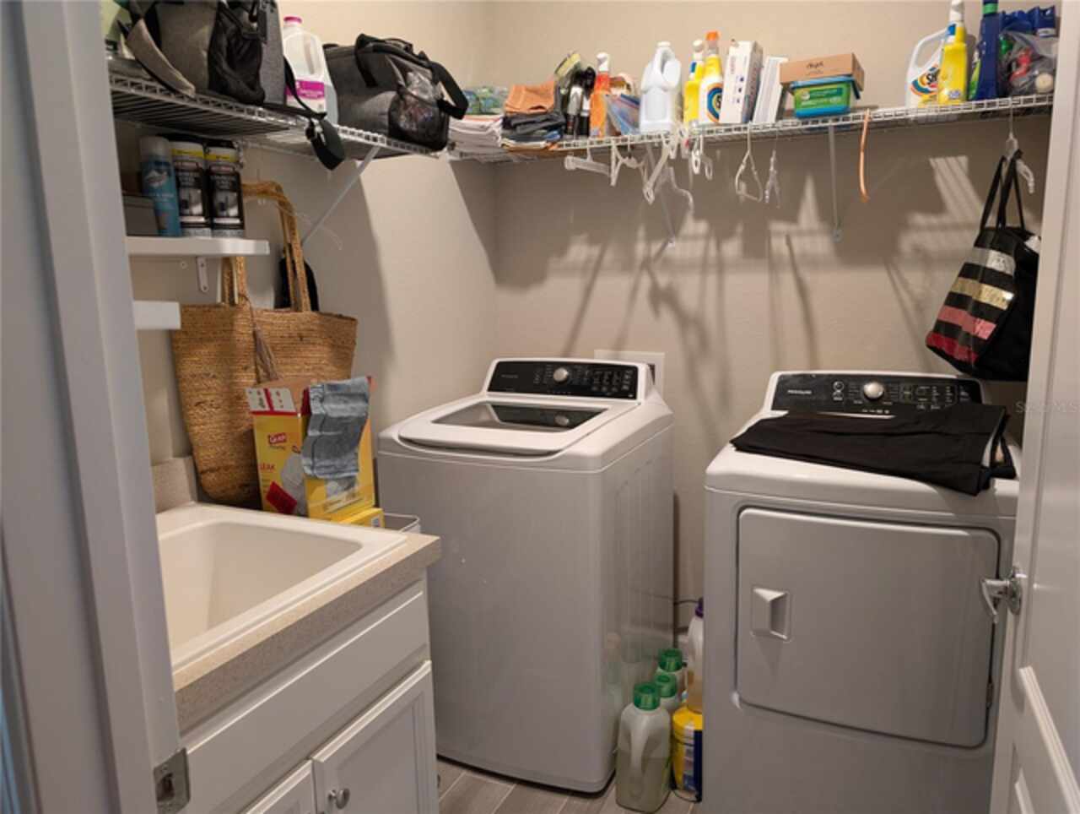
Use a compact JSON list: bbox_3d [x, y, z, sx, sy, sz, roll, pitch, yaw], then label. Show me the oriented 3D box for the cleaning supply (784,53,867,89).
[{"bbox_3d":[0.928,-1.077,2.459,0.213,0.061,0.230,4,11,30],"label":"cleaning supply"}]

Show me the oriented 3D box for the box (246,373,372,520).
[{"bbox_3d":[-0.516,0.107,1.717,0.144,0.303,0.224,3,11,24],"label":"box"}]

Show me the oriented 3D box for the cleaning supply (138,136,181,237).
[{"bbox_3d":[-0.711,-0.409,1.405,0.061,0.187,0.061,-8,12,-34],"label":"cleaning supply"}]

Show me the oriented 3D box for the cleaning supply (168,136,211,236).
[{"bbox_3d":[-0.679,-0.420,1.470,0.062,0.187,0.062,-8,12,-34],"label":"cleaning supply"}]

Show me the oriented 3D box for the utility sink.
[{"bbox_3d":[-0.632,0.422,1.261,0.567,0.298,0.632,3,11,24],"label":"utility sink"}]

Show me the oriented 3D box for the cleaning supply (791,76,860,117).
[{"bbox_3d":[0.802,-0.845,2.110,0.159,0.086,0.219,3,11,24],"label":"cleaning supply"}]

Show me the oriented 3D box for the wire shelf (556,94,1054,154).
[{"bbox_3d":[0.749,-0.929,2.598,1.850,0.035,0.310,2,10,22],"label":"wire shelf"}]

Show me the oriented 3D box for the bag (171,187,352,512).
[{"bbox_3d":[-0.598,-0.149,1.748,0.140,0.650,0.460,3,11,27],"label":"bag"}]

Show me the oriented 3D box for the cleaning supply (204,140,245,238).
[{"bbox_3d":[-0.659,-0.453,1.571,0.068,0.199,0.068,-5,10,-21],"label":"cleaning supply"}]

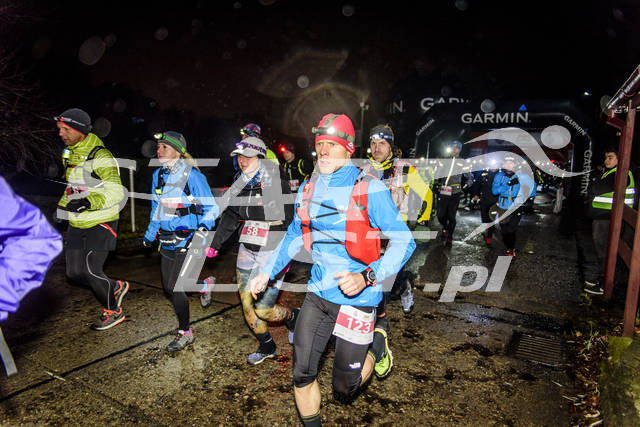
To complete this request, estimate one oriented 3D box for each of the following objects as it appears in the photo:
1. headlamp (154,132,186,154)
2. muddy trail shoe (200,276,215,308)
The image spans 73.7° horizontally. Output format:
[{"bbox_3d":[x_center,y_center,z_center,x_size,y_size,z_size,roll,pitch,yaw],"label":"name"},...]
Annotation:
[{"bbox_3d":[-1.068,-0.516,3.080,0.215,0.160,0.175,15,-5,-42],"label":"headlamp"},{"bbox_3d":[-0.966,0.679,3.670,0.095,0.260,0.110,4,-15,32],"label":"muddy trail shoe"}]

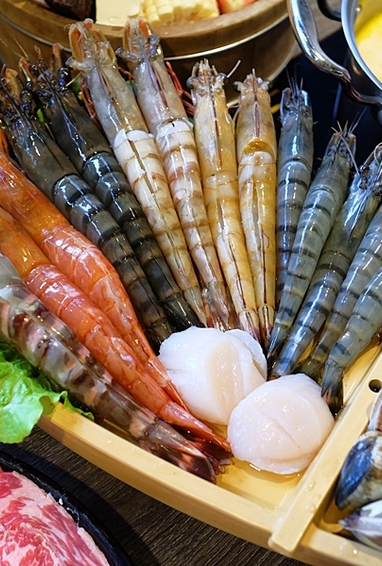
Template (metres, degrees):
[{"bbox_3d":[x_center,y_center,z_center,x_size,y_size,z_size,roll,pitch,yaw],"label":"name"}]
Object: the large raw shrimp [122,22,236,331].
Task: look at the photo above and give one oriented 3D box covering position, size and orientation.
[{"bbox_3d":[-0.004,-0.063,0.447,0.027,0.031,0.189,-13,74,-10],"label":"large raw shrimp"}]

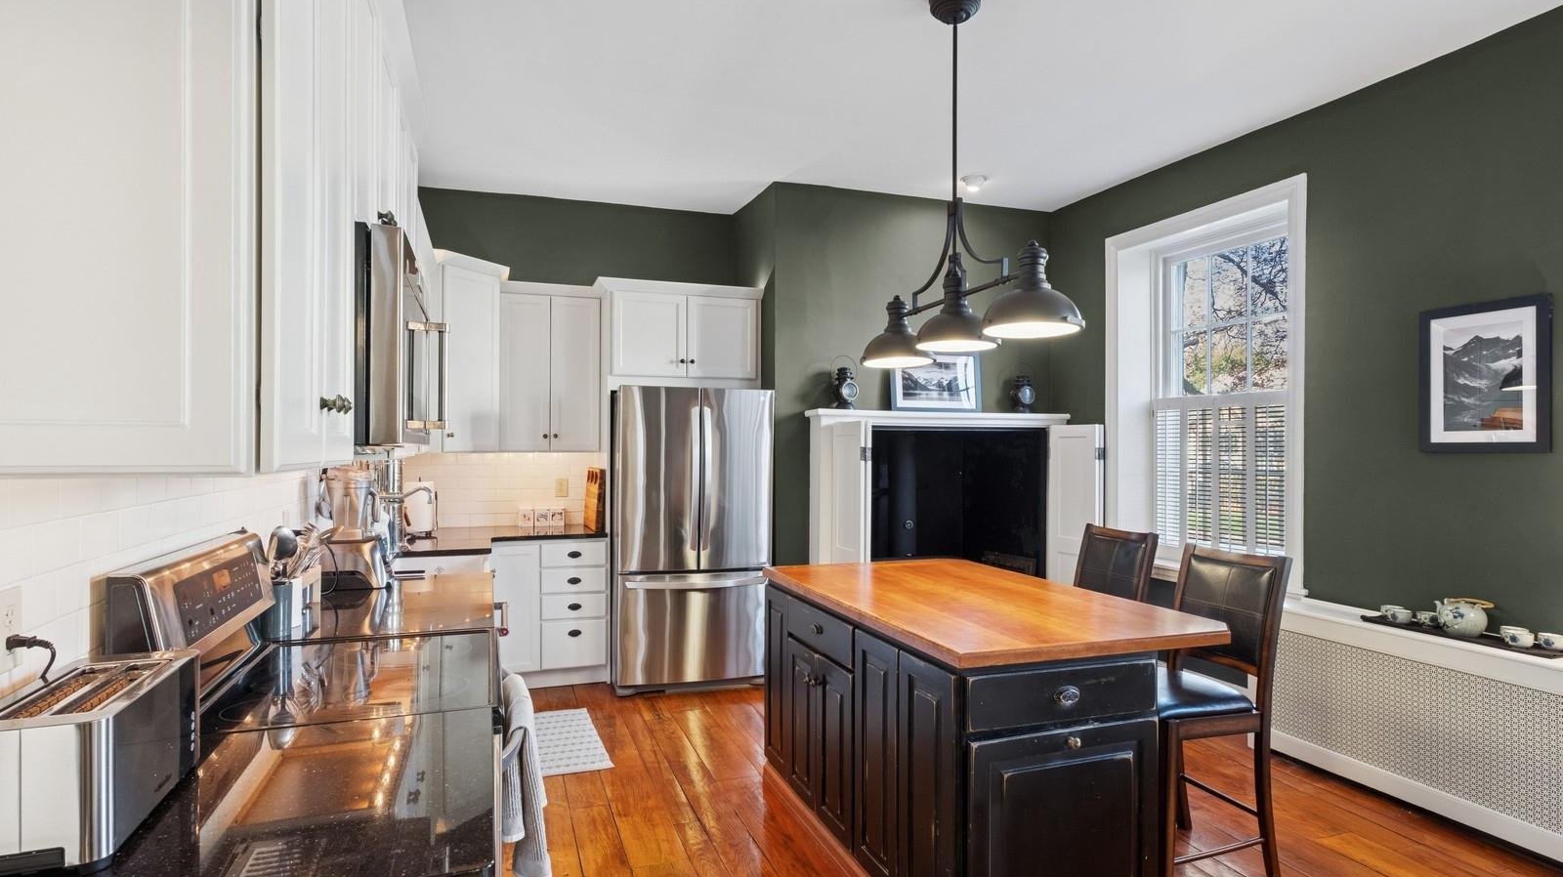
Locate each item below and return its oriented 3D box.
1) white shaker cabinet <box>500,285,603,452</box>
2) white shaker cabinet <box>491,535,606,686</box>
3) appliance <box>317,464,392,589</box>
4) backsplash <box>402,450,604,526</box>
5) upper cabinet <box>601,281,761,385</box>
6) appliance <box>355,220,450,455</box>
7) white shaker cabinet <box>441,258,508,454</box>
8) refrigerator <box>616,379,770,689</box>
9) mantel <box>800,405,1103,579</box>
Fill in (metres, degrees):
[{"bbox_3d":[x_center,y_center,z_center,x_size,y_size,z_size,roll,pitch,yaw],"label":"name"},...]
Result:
[{"bbox_3d":[-1.450,-0.426,4.877,0.590,1.010,0.340,0,0,-18],"label":"white shaker cabinet"},{"bbox_3d":[-1.410,1.009,4.766,0.640,0.860,0.570,0,0,-18],"label":"white shaker cabinet"},{"bbox_3d":[-1.607,0.326,2.944,0.220,0.455,0.220,0,0,-20],"label":"appliance"},{"bbox_3d":[-1.756,0.324,4.946,1.200,0.485,0.020,0,0,-18],"label":"backsplash"},{"bbox_3d":[-0.684,-0.623,5.029,1.000,0.630,0.590,0,0,-18],"label":"upper cabinet"},{"bbox_3d":[-1.073,-0.200,1.838,0.490,0.435,0.765,0,0,-20],"label":"appliance"},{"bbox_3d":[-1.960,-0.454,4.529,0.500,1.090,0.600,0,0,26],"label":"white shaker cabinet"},{"bbox_3d":[-0.593,0.578,4.884,0.910,1.745,0.820,0,0,-18],"label":"refrigerator"},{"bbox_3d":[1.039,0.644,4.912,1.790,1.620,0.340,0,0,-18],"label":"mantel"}]

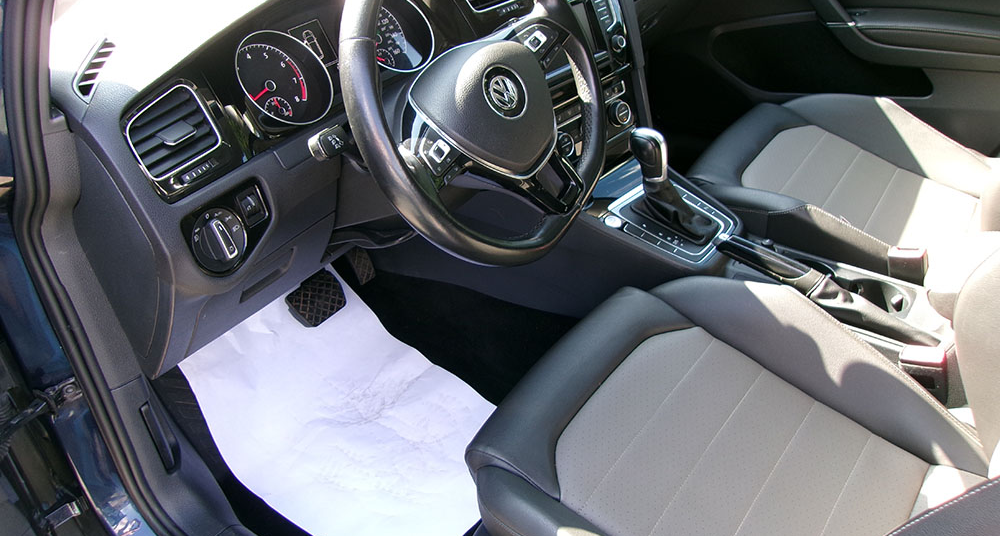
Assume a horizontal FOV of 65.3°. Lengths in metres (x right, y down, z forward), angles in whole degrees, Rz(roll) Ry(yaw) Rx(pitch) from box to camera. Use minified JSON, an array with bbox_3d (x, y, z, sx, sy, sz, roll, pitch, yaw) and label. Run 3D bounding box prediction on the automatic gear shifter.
[{"bbox_3d":[0.263,-0.131,1.180,0.140,0.155,0.062,22,44,30],"label":"automatic gear shifter"}]

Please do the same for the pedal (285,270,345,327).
[{"bbox_3d":[-0.317,0.053,1.324,0.035,0.072,0.092,-15,20,48],"label":"pedal"}]

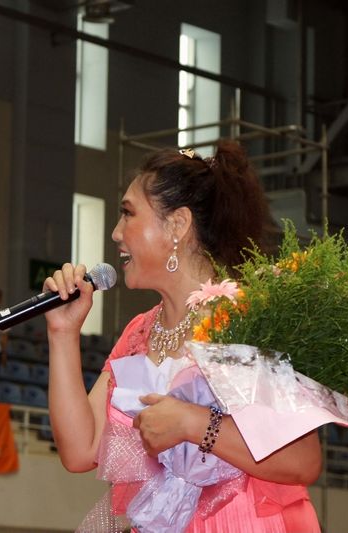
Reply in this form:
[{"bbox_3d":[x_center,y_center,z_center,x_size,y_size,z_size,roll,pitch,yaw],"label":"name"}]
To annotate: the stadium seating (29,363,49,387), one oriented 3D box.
[{"bbox_3d":[-1.682,1.463,31.040,0.380,0.340,0.420,-6,-11,38],"label":"stadium seating"}]

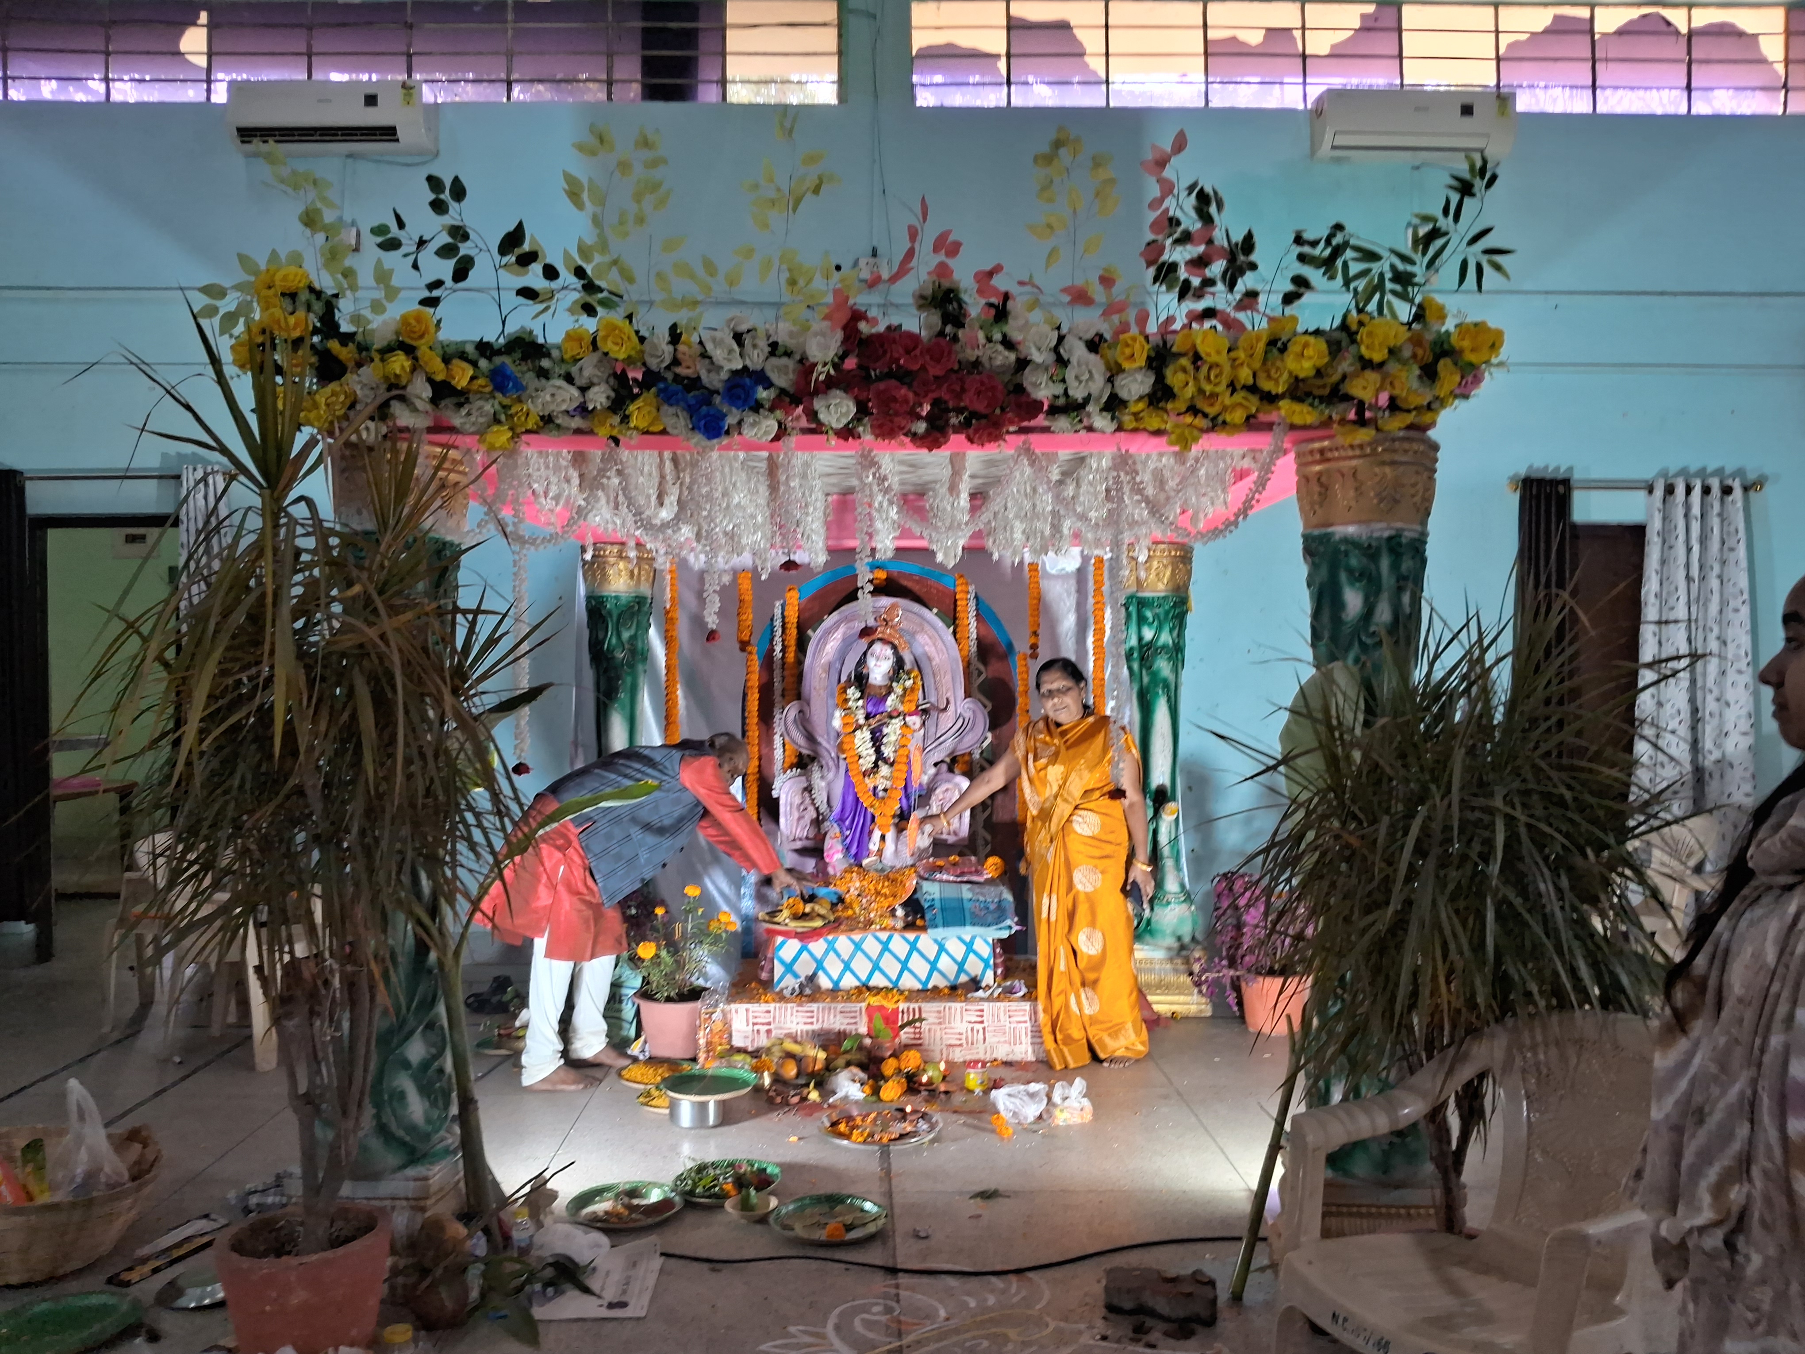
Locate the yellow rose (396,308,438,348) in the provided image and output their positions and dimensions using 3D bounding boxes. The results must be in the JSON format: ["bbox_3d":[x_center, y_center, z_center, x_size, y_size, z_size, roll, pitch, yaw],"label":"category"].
[{"bbox_3d":[-1.132,-0.814,3.160,0.096,0.089,0.070,0,1,-1],"label":"yellow rose"}]

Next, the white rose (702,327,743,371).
[{"bbox_3d":[-0.420,-0.767,3.170,0.096,0.102,0.070,0,0,-6],"label":"white rose"}]

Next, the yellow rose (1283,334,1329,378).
[{"bbox_3d":[0.915,-0.728,3.070,0.102,0.099,0.075,0,0,0],"label":"yellow rose"}]

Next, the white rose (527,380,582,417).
[{"bbox_3d":[-0.776,-0.620,3.020,0.123,0.082,0.070,0,0,0],"label":"white rose"}]

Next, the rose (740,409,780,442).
[{"bbox_3d":[-0.333,-0.589,3.170,0.094,0.078,0.065,0,0,-5],"label":"rose"}]

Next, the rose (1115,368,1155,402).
[{"bbox_3d":[0.520,-0.654,3.040,0.095,0.073,0.060,0,0,0],"label":"rose"}]

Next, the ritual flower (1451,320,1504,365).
[{"bbox_3d":[1.330,-0.770,3.130,0.123,0.104,0.090,0,0,-17],"label":"ritual flower"}]

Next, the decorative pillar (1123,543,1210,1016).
[{"bbox_3d":[1.111,0.423,5.843,0.370,1.985,0.370,0,1,-1],"label":"decorative pillar"}]

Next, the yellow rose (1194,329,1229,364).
[{"bbox_3d":[0.722,-0.773,3.170,0.084,0.082,0.068,0,0,-6],"label":"yellow rose"}]

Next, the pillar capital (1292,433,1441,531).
[{"bbox_3d":[1.075,-0.446,3.140,0.335,0.220,0.335,0,0,0],"label":"pillar capital"}]

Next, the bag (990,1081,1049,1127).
[{"bbox_3d":[0.381,1.395,4.440,0.190,0.105,0.160,0,0,-2],"label":"bag"}]

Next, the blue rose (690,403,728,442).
[{"bbox_3d":[-0.441,-0.587,3.120,0.085,0.085,0.070,0,1,-1],"label":"blue rose"}]

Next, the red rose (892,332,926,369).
[{"bbox_3d":[0.015,-0.761,3.160,0.077,0.089,0.070,0,1,-1],"label":"red rose"}]

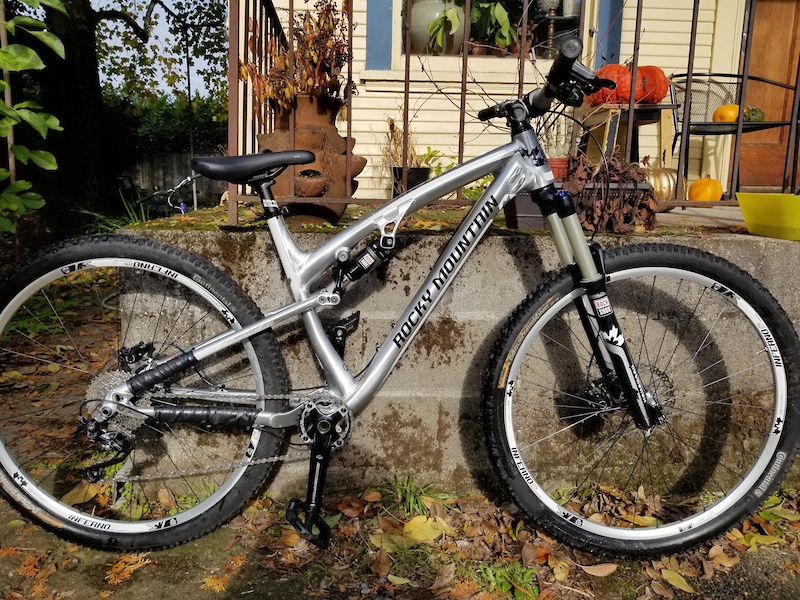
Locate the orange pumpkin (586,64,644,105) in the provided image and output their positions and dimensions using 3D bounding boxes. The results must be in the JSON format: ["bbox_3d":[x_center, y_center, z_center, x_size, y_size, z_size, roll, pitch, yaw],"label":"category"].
[{"bbox_3d":[1.145,-1.142,3.200,0.295,0.210,0.285,5,11,20],"label":"orange pumpkin"}]

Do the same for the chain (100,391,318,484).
[{"bbox_3d":[-0.406,0.304,1.328,0.534,0.217,0.030,1,8,-1],"label":"chain"}]

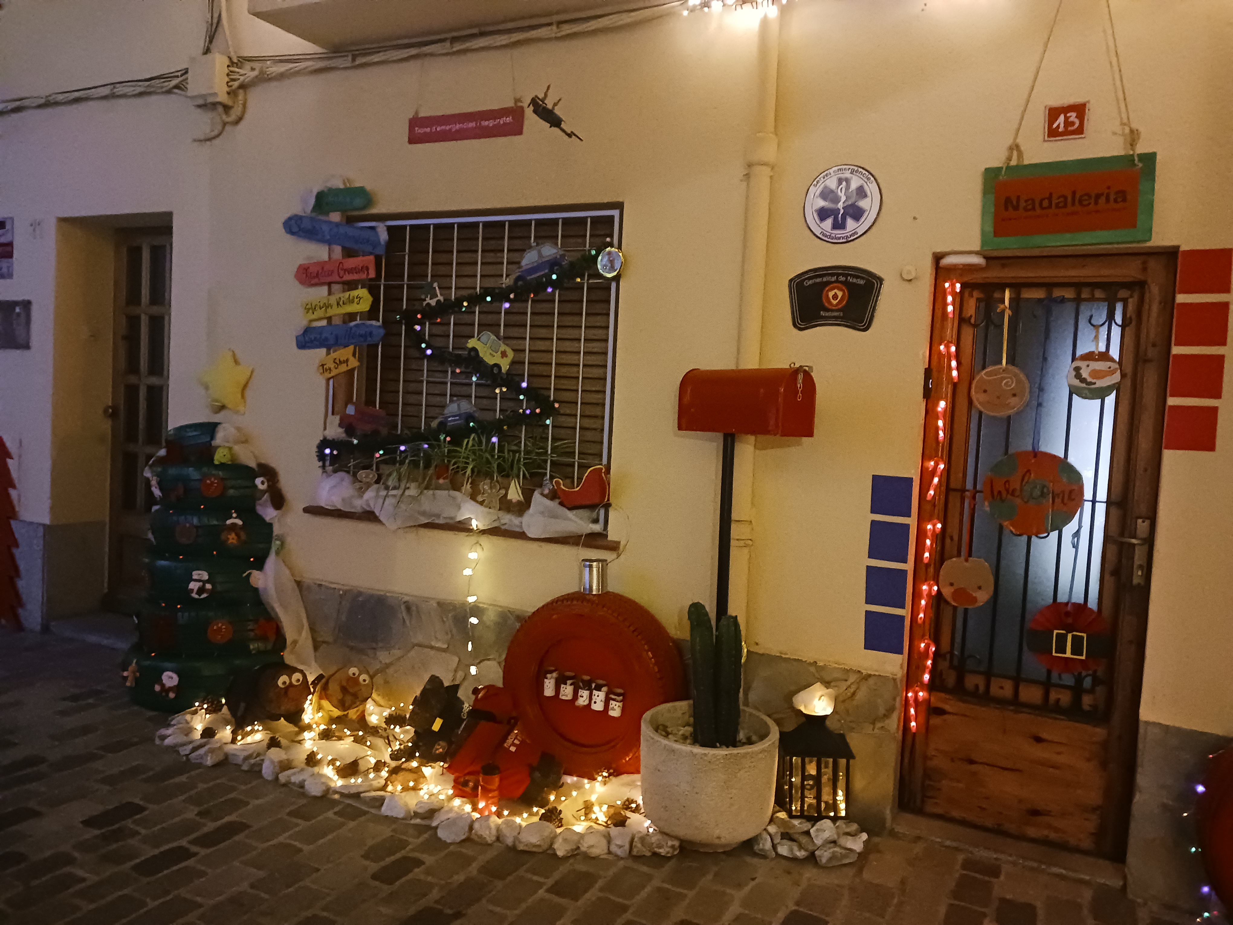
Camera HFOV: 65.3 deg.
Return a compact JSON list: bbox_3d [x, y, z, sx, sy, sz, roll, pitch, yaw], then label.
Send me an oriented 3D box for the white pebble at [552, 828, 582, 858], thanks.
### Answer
[{"bbox_3d":[-0.158,1.224,3.096,0.095,0.085,0.090,3,4,-2],"label":"white pebble"}]

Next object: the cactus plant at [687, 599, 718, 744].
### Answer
[{"bbox_3d":[0.292,0.717,3.254,0.090,0.494,0.090,-2,3,6],"label":"cactus plant"}]

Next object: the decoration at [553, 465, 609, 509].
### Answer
[{"bbox_3d":[-0.143,0.102,3.942,0.250,0.165,0.070,-8,-1,27],"label":"decoration"}]

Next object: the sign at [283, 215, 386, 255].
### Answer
[{"bbox_3d":[-1.266,-1.021,4.293,0.620,0.115,0.020,15,9,26],"label":"sign"}]

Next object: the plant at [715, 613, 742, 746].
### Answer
[{"bbox_3d":[0.385,0.745,3.315,0.090,0.470,0.090,3,4,7],"label":"plant"}]

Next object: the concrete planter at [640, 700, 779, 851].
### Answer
[{"bbox_3d":[0.321,1.072,3.256,0.463,0.378,0.463,3,3,0],"label":"concrete planter"}]

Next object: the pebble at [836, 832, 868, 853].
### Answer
[{"bbox_3d":[0.816,1.316,3.330,0.105,0.060,0.080,4,4,15],"label":"pebble"}]

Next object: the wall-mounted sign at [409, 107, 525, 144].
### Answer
[{"bbox_3d":[-0.628,-1.396,3.995,0.570,0.111,0.012,5,4,25],"label":"wall-mounted sign"}]

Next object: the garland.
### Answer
[{"bbox_3d":[-0.686,-0.411,4.019,1.489,0.978,0.090,4,4,27],"label":"garland"}]

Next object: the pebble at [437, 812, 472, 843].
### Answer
[{"bbox_3d":[-0.559,1.260,3.320,0.120,0.085,0.100,2,4,-9],"label":"pebble"}]

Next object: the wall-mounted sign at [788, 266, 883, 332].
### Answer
[{"bbox_3d":[0.782,-0.591,3.460,0.345,0.230,0.012,4,4,26],"label":"wall-mounted sign"}]

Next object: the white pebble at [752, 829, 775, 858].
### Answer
[{"bbox_3d":[0.504,1.307,3.300,0.085,0.080,0.090,3,4,10],"label":"white pebble"}]

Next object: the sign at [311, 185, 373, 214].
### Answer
[{"bbox_3d":[-1.217,-1.163,4.263,0.350,0.090,0.020,2,3,27],"label":"sign"}]

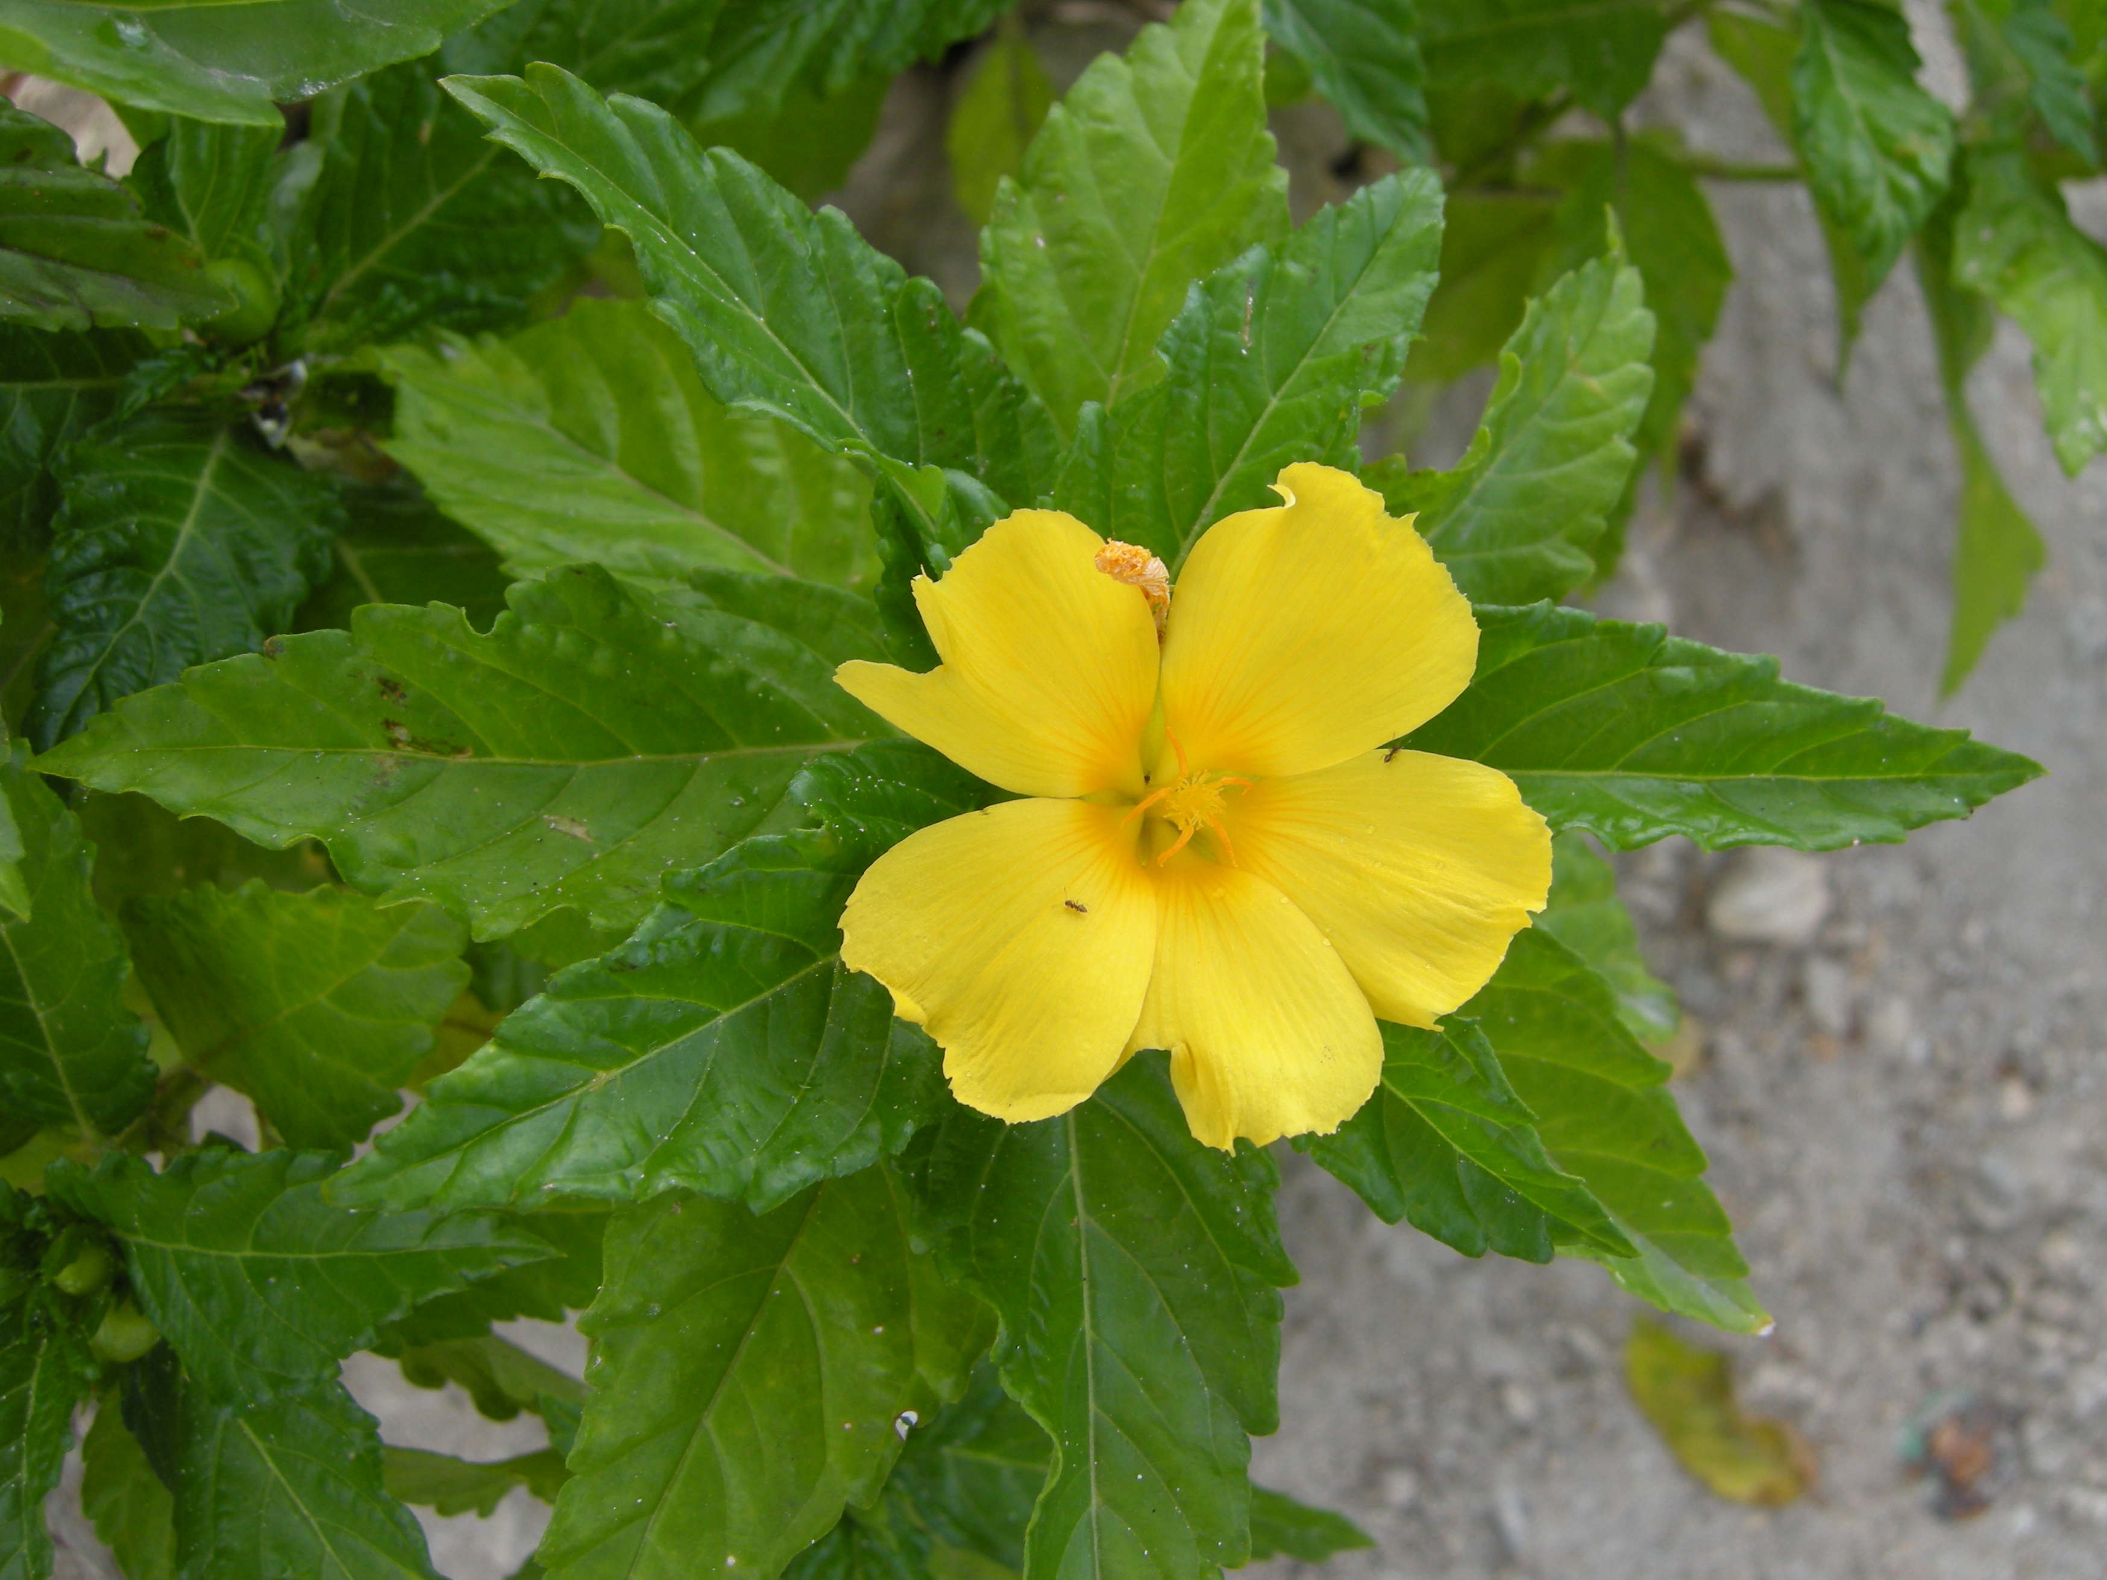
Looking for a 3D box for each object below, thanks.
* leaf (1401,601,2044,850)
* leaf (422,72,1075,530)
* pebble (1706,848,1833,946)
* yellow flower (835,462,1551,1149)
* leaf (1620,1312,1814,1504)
[{"bbox_3d":[0.066,-0.006,0.233,0.083,0.012,0.028,2,75,-5],"label":"leaf"},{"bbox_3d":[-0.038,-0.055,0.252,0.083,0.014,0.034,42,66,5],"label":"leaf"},{"bbox_3d":[0.147,0.022,0.432,0.026,0.013,0.020,0,53,0],"label":"pebble"},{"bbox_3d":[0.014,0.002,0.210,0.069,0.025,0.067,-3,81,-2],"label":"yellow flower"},{"bbox_3d":[0.117,0.107,0.372,0.018,0.007,0.039,-31,59,-21],"label":"leaf"}]

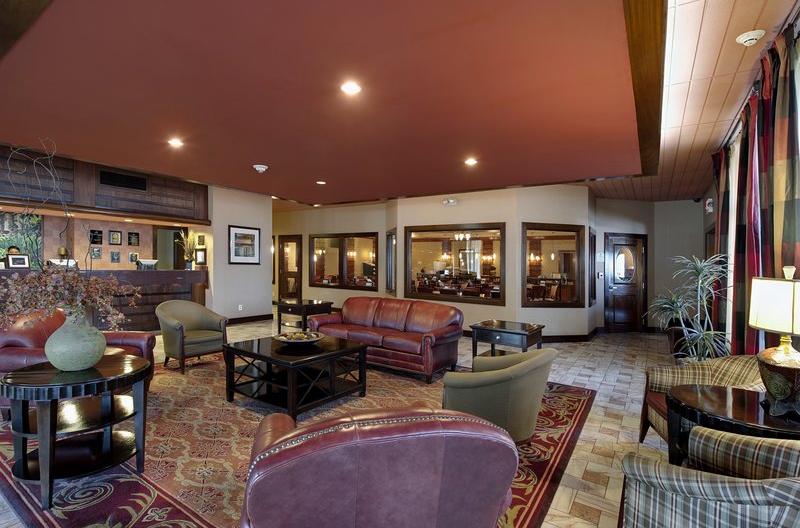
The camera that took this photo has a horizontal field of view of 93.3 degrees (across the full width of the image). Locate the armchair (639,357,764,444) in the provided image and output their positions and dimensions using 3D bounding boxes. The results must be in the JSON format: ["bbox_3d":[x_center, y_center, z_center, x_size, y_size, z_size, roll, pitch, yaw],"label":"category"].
[{"bbox_3d":[2.310,1.053,2.720,0.760,0.840,0.700,1,0,8],"label":"armchair"}]

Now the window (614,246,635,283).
[{"bbox_3d":[4.996,0.014,8.382,0.513,0.799,0.050,1,0,-11],"label":"window"}]

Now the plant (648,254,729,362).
[{"bbox_3d":[3.412,0.688,4.450,0.950,1.620,0.920,1,0,34],"label":"plant"}]

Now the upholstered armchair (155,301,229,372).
[{"bbox_3d":[-2.790,0.934,5.065,0.760,0.845,0.730,1,0,34],"label":"upholstered armchair"}]

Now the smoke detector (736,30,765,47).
[{"bbox_3d":[2.275,-1.457,2.448,0.138,0.045,0.138,1,0,34],"label":"smoke detector"}]

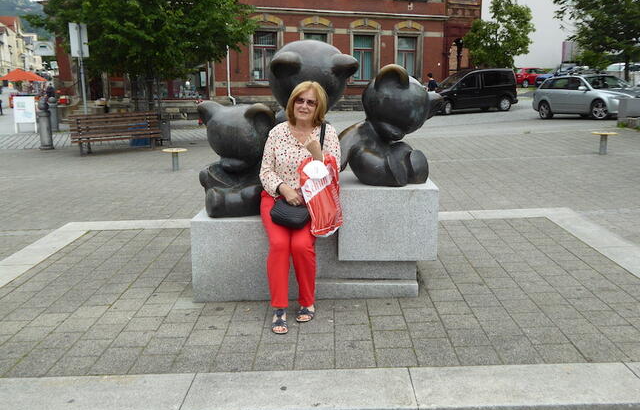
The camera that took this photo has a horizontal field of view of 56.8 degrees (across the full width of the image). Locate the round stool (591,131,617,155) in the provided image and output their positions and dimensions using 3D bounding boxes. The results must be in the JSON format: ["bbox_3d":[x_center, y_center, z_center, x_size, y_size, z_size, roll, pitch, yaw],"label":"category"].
[{"bbox_3d":[4.588,-0.978,9.507,0.430,0.345,0.430,0,12,0],"label":"round stool"}]

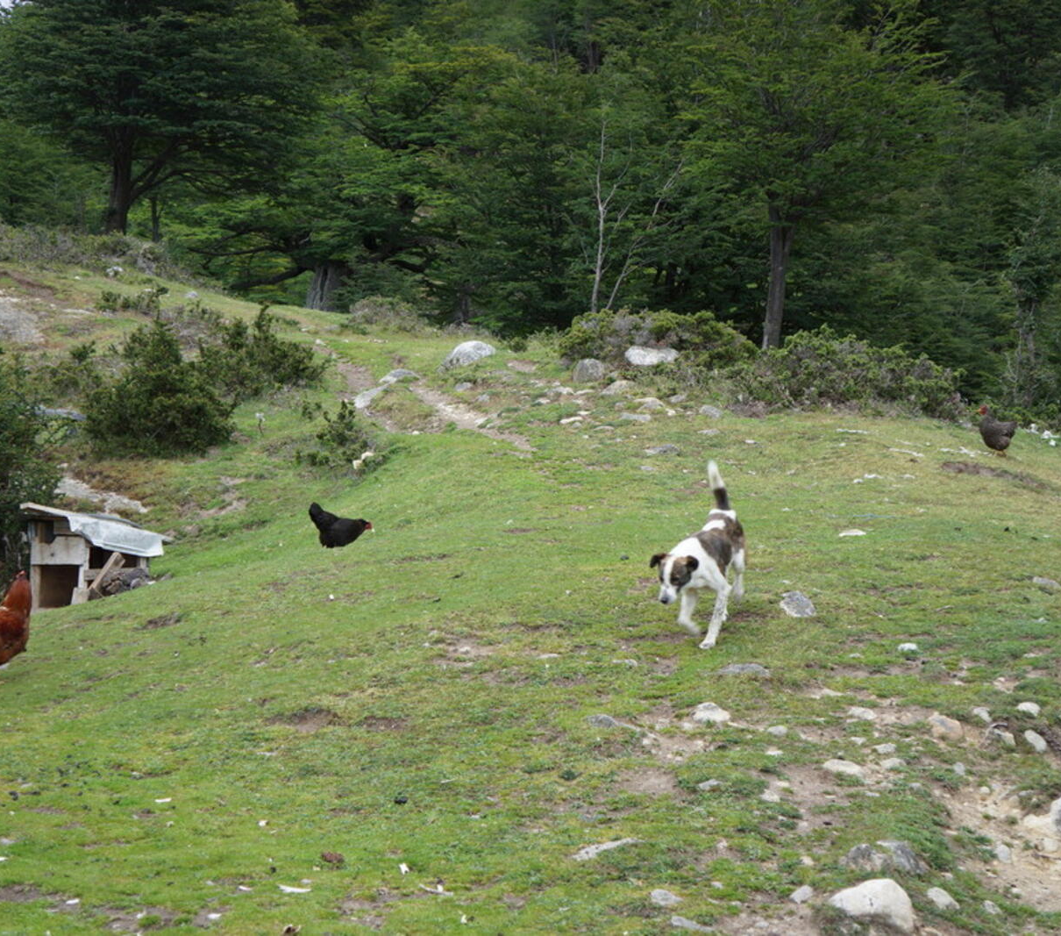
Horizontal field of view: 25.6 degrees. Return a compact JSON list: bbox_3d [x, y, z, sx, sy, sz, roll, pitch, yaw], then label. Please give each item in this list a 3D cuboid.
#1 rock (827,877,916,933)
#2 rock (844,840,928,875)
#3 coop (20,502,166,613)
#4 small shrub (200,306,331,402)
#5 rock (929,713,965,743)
[{"bbox_3d":[0.876,1.123,6.000,0.220,0.115,0.180,1,4,8],"label":"rock"},{"bbox_3d":[1.139,1.249,7.500,0.263,0.107,0.200,0,2,0],"label":"rock"},{"bbox_3d":[-2.690,0.543,14.400,0.560,0.640,0.780,2,4,27],"label":"coop"},{"bbox_3d":[-2.860,-1.194,25.000,1.330,0.968,1.200,0,2,0],"label":"small shrub"},{"bbox_3d":[1.443,0.899,8.100,0.125,0.085,0.100,1,4,10],"label":"rock"}]

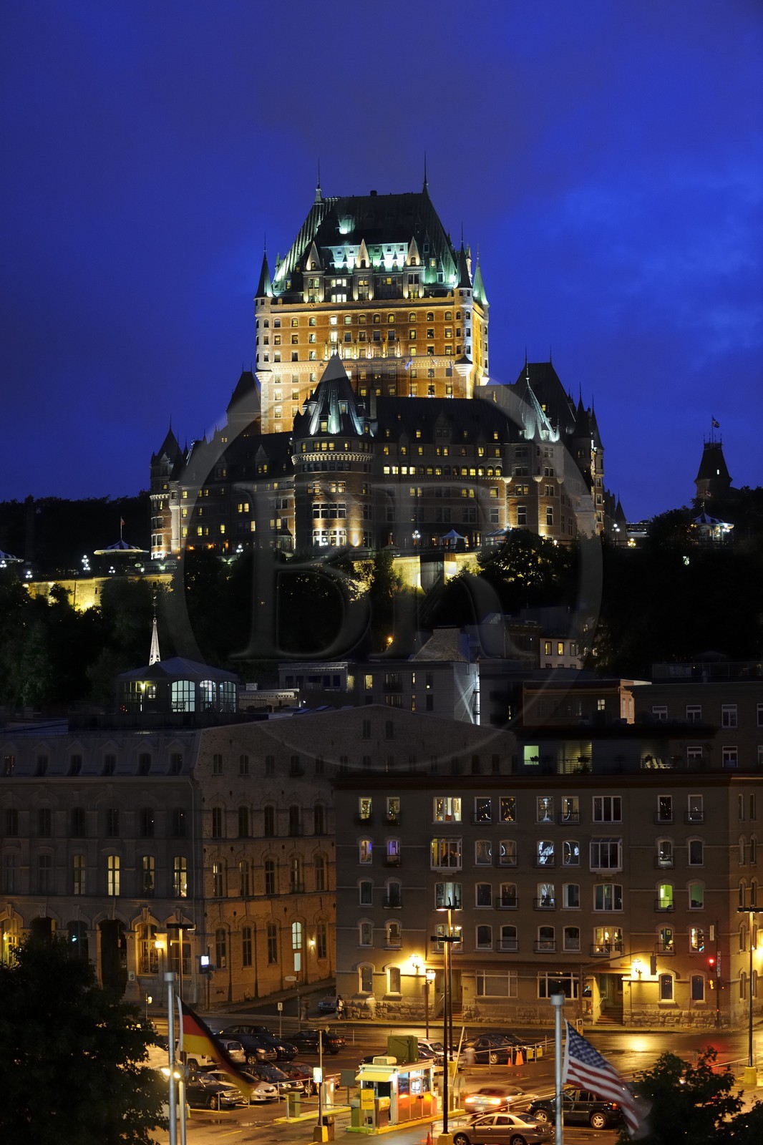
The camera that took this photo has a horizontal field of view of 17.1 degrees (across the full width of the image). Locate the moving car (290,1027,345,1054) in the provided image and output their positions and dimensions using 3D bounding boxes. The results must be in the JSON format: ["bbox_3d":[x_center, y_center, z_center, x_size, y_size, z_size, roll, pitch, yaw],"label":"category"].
[{"bbox_3d":[-4.404,28.601,155.063,4.600,1.420,1.760,-3,-6,32],"label":"moving car"}]

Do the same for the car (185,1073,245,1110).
[{"bbox_3d":[-9.140,26.291,129.003,4.500,1.660,1.800,-4,-6,35],"label":"car"}]

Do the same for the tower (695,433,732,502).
[{"bbox_3d":[72.374,-22.544,555.000,5.900,15.800,5.900,2,-5,-25],"label":"tower"}]

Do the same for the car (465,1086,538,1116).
[{"bbox_3d":[5.945,26.094,126.390,1.750,1.400,4.450,-3,-5,26],"label":"car"}]

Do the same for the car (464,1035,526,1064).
[{"bbox_3d":[5.804,28.042,149.338,4.700,1.420,1.800,-3,-6,30],"label":"car"}]

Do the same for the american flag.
[{"bbox_3d":[4.089,9.364,47.000,1.500,2.120,0.450,0,-5,0],"label":"american flag"}]

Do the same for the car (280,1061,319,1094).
[{"bbox_3d":[-4.411,26.897,135.254,4.400,1.450,1.730,-4,-6,35],"label":"car"}]

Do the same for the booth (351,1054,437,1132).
[{"bbox_3d":[0.739,24.904,122.016,2.150,3.100,3.950,-3,-6,28],"label":"booth"}]

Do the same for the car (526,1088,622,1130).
[{"bbox_3d":[9.215,25.412,120.907,4.680,1.780,1.860,-2,-5,22],"label":"car"}]

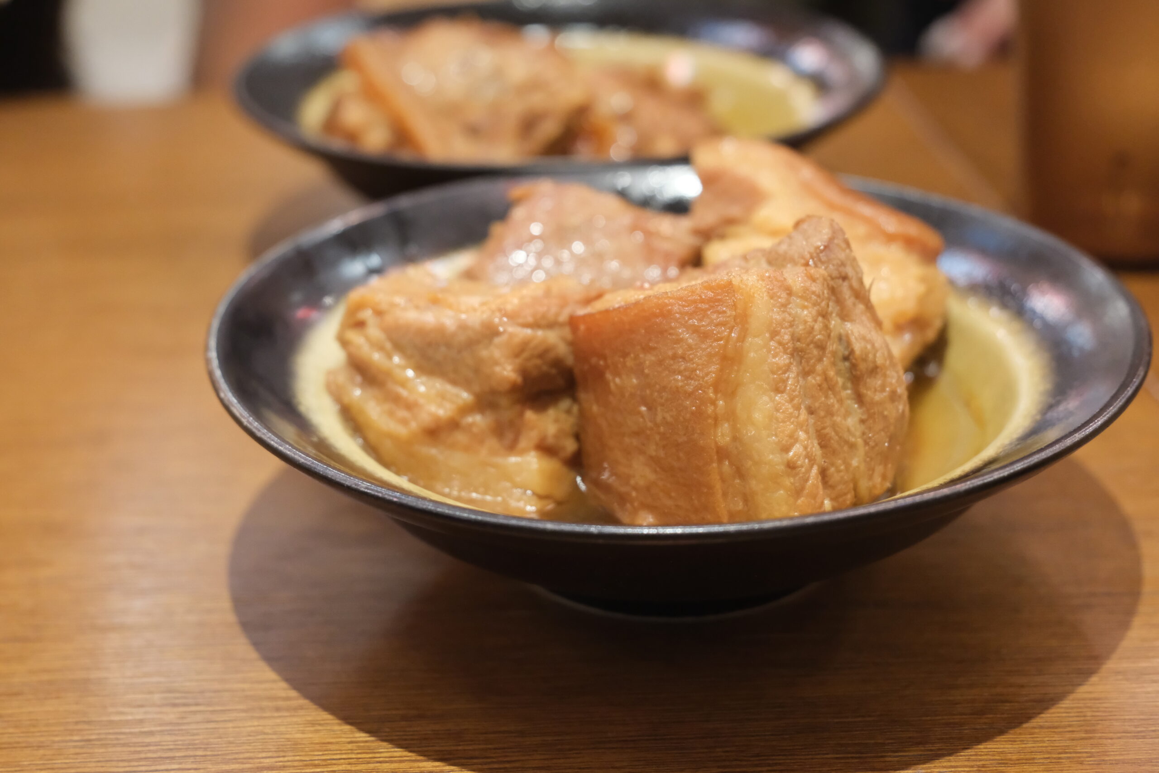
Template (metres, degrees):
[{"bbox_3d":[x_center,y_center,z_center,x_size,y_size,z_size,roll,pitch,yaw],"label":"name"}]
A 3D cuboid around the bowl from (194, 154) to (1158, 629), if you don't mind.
[{"bbox_3d":[0.019,0.007,0.381,0.183,0.051,0.183,-2,25,0],"label":"bowl"}]

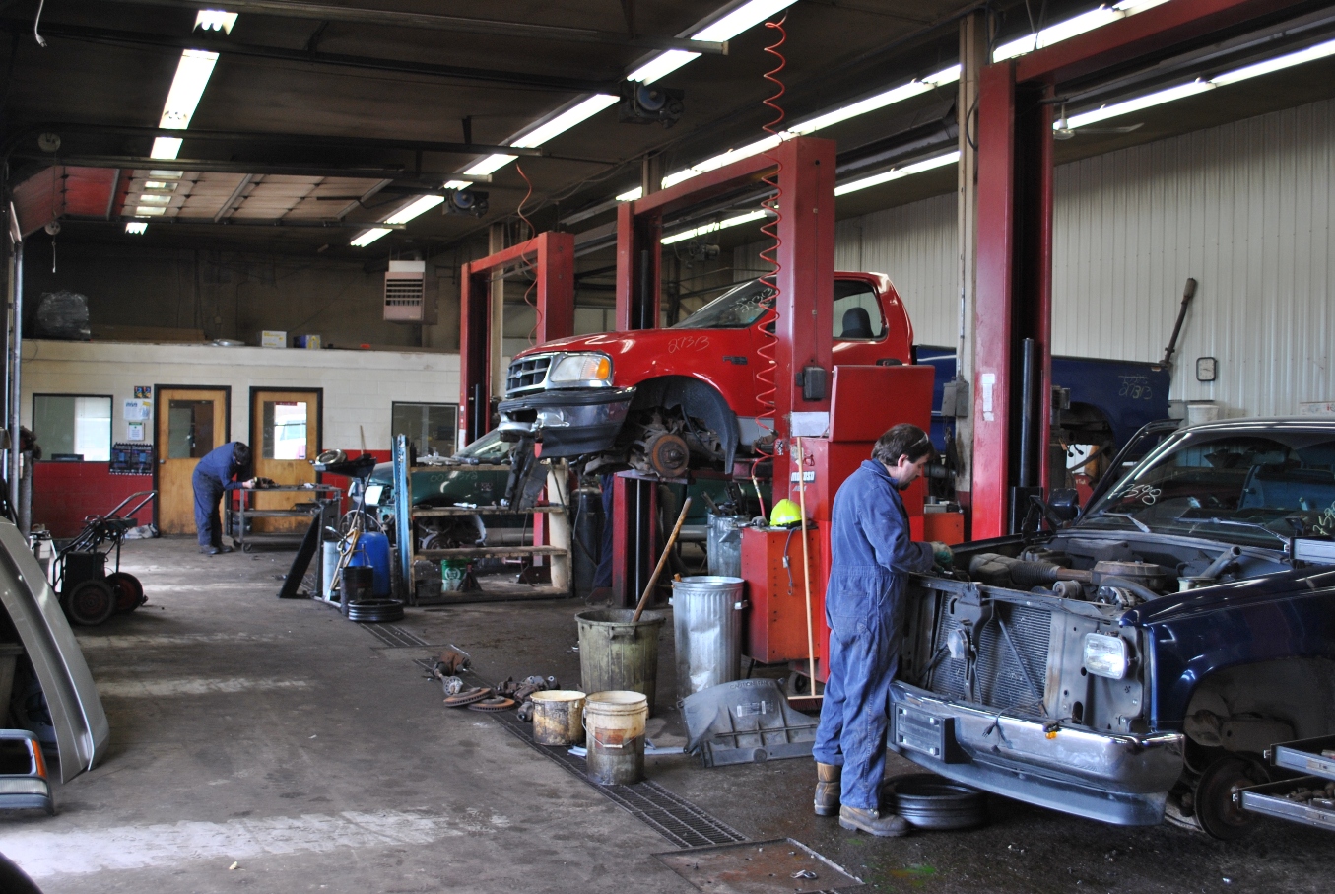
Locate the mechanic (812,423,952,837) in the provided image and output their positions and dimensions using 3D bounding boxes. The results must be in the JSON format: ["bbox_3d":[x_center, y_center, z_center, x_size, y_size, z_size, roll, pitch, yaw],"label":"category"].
[{"bbox_3d":[0.916,0.784,5.710,0.570,1.710,0.490,0,1,-15],"label":"mechanic"}]

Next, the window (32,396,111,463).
[{"bbox_3d":[-8.125,-0.243,18.282,1.000,0.920,0.100,0,1,-24],"label":"window"}]

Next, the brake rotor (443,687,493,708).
[{"bbox_3d":[-1.163,1.460,7.800,0.280,0.055,0.280,-13,-1,-24],"label":"brake rotor"}]

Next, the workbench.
[{"bbox_3d":[-4.899,0.913,17.146,1.240,0.790,0.860,0,1,-24],"label":"workbench"}]

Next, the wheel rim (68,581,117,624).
[{"bbox_3d":[-4.633,1.247,10.784,0.370,0.370,0.100,0,1,-8],"label":"wheel rim"}]

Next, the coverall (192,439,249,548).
[{"bbox_3d":[-5.574,0.598,16.669,0.680,1.330,0.500,0,1,-10],"label":"coverall"}]

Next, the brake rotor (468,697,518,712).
[{"bbox_3d":[-1.024,1.487,7.788,0.278,0.055,0.278,1,1,0],"label":"brake rotor"}]

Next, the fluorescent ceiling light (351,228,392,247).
[{"bbox_3d":[-4.182,-3.037,18.961,0.280,0.120,2.300,0,1,-24],"label":"fluorescent ceiling light"}]

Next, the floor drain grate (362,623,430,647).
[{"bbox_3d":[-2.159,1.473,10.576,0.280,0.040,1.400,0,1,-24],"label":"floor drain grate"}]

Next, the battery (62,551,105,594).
[{"bbox_3d":[-4.770,1.040,10.930,0.290,0.350,0.250,1,1,0],"label":"battery"}]

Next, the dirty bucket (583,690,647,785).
[{"bbox_3d":[-0.240,1.361,6.271,0.305,0.376,0.305,1,1,0],"label":"dirty bucket"}]

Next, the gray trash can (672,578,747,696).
[{"bbox_3d":[0.262,1.175,8.140,0.460,0.700,0.460,1,1,0],"label":"gray trash can"}]

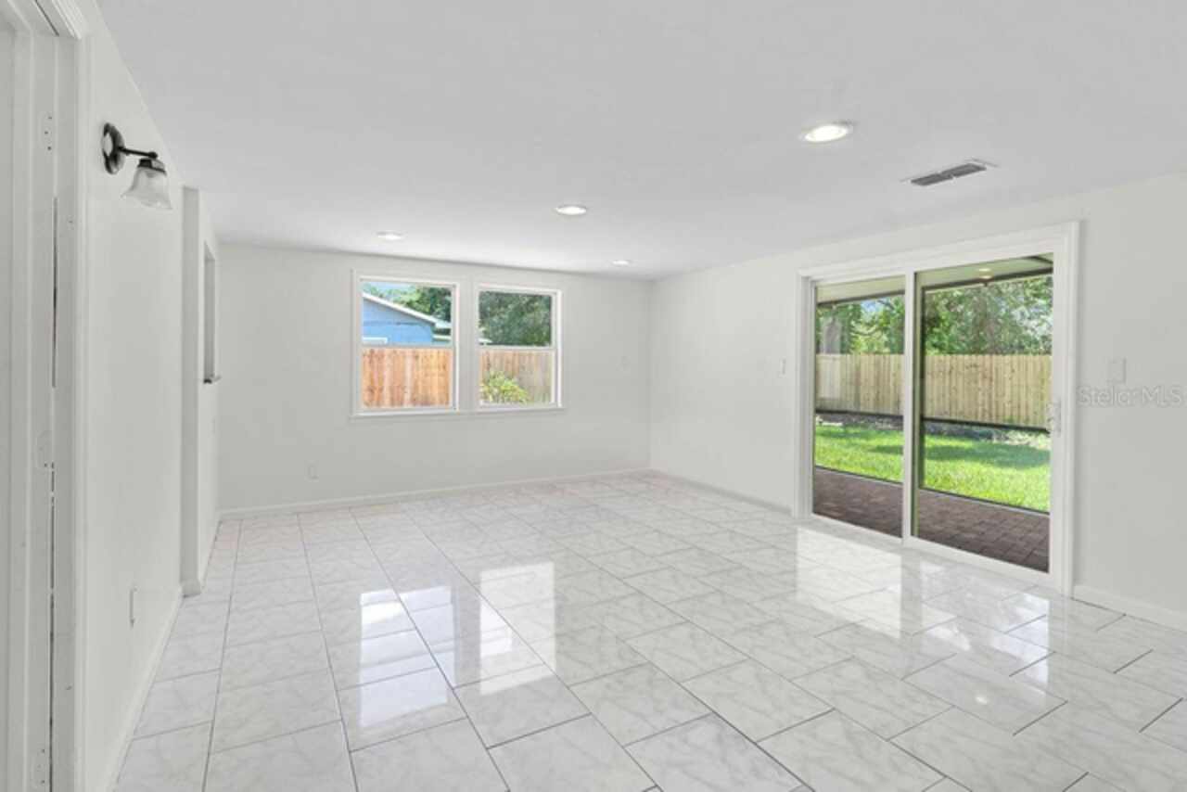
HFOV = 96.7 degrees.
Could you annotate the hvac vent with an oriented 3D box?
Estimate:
[{"bbox_3d":[1.870,-1.172,2.786,0.185,0.025,0.340,-1,2,-32],"label":"hvac vent"}]

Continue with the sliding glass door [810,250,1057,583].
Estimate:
[{"bbox_3d":[2.292,0.069,3.831,0.080,1.930,1.670,-1,2,-32],"label":"sliding glass door"}]

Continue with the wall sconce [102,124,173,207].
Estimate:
[{"bbox_3d":[-1.414,-0.715,1.647,0.155,0.225,0.135,-1,2,-32],"label":"wall sconce"}]

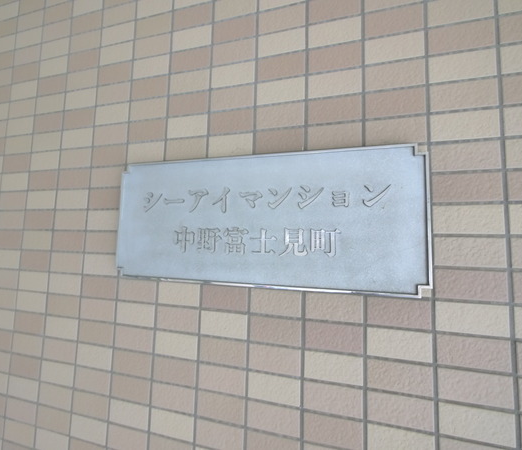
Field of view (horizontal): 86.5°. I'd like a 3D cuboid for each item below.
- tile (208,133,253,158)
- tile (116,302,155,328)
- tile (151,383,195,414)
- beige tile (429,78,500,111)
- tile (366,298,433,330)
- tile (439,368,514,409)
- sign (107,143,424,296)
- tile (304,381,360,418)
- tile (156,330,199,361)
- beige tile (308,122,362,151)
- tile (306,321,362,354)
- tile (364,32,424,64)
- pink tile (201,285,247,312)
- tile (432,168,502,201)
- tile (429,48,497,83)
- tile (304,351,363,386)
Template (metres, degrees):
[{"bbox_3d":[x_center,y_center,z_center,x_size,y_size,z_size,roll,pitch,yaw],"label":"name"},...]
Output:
[{"bbox_3d":[-0.060,-0.158,0.559,0.095,0.045,0.009,0,-5,17],"label":"tile"},{"bbox_3d":[-0.263,0.188,0.586,0.095,0.045,0.010,0,-5,16],"label":"tile"},{"bbox_3d":[-0.170,0.339,0.545,0.095,0.045,0.009,0,-5,17],"label":"tile"},{"bbox_3d":[0.326,-0.208,0.448,0.095,0.045,0.009,0,-5,17],"label":"beige tile"},{"bbox_3d":[0.220,0.140,0.446,0.095,0.045,0.010,0,-5,17],"label":"tile"},{"bbox_3d":[0.313,0.239,0.411,0.095,0.045,0.010,0,-5,16],"label":"tile"},{"bbox_3d":[-0.021,-0.010,0.523,0.595,0.247,0.018,0,-5,17],"label":"sign"},{"bbox_3d":[0.120,0.287,0.462,0.095,0.045,0.010,0,-5,17],"label":"tile"},{"bbox_3d":[-0.168,0.238,0.553,0.095,0.045,0.010,0,-5,16],"label":"tile"},{"bbox_3d":[0.133,-0.158,0.503,0.095,0.045,0.009,0,-5,16],"label":"beige tile"},{"bbox_3d":[0.122,0.189,0.472,0.095,0.045,0.010,0,-5,16],"label":"tile"},{"bbox_3d":[0.232,-0.307,0.486,0.095,0.045,0.010,0,-5,16],"label":"tile"},{"bbox_3d":[-0.068,0.140,0.534,0.095,0.045,0.009,0,-5,16],"label":"pink tile"},{"bbox_3d":[0.321,-0.058,0.434,0.095,0.045,0.010,0,-5,17],"label":"tile"},{"bbox_3d":[0.328,-0.257,0.455,0.095,0.045,0.009,0,-5,16],"label":"tile"},{"bbox_3d":[0.121,0.238,0.466,0.095,0.045,0.010,0,-5,17],"label":"tile"}]

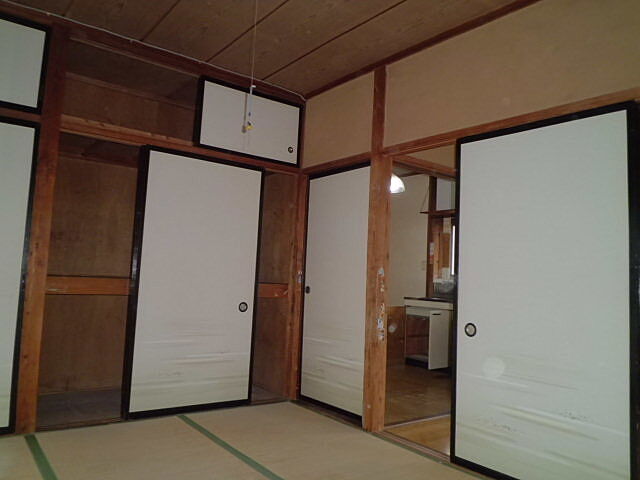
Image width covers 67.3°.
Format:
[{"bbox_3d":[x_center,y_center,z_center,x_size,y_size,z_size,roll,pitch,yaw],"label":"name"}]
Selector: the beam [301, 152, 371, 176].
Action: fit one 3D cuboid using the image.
[{"bbox_3d":[0.138,-0.547,3.578,0.080,0.056,0.781,6,-5,-38],"label":"beam"}]

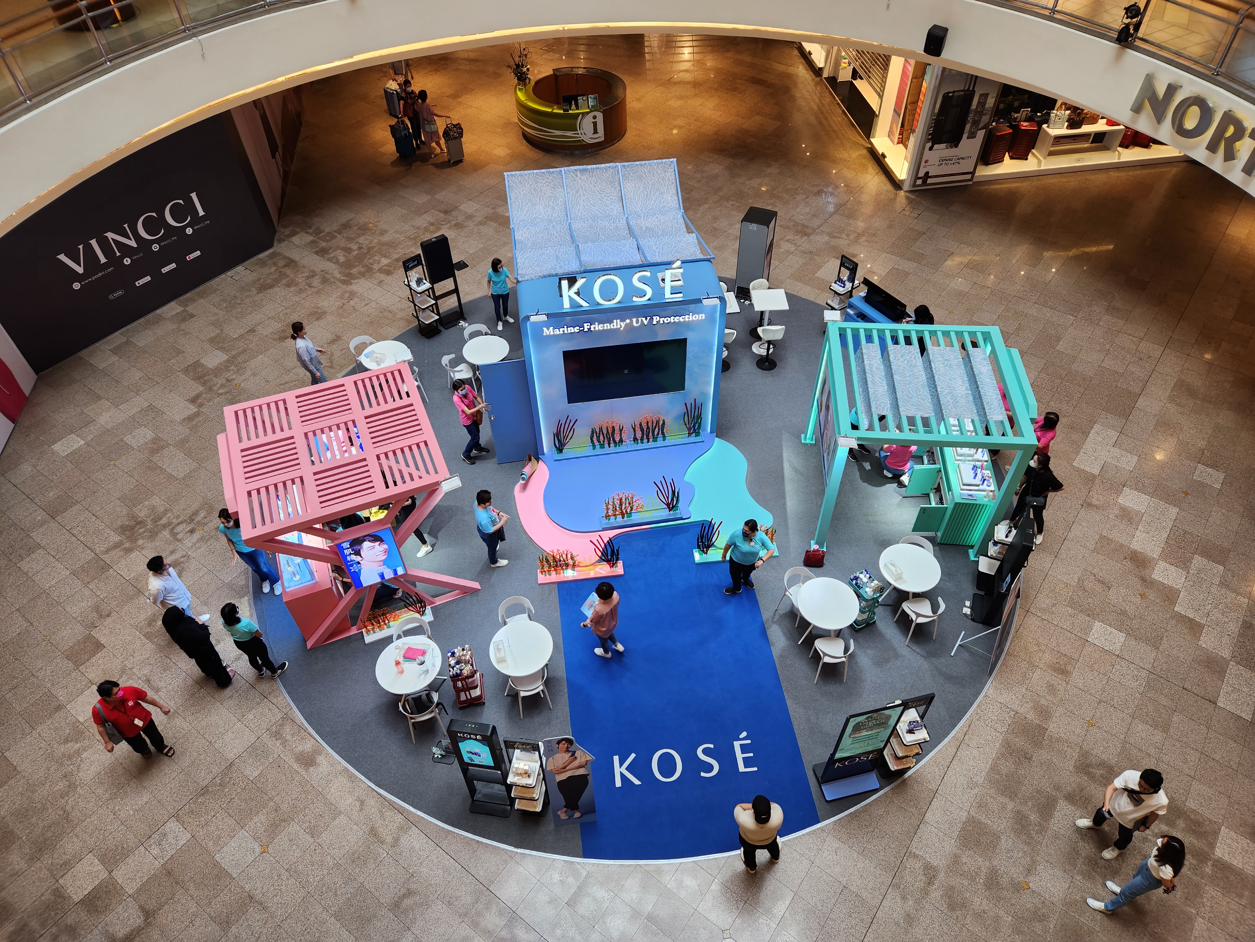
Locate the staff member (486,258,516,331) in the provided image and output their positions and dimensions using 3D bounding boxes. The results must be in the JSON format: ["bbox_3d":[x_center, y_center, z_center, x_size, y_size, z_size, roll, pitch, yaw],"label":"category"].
[{"bbox_3d":[-2.345,-3.332,15.553,0.520,1.480,0.360,-15,49,-12],"label":"staff member"}]

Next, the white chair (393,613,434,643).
[{"bbox_3d":[-2.736,2.295,10.902,0.520,0.740,0.490,-5,48,-3],"label":"white chair"}]

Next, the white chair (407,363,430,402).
[{"bbox_3d":[-3.837,-1.468,14.641,0.490,0.730,0.510,31,55,27],"label":"white chair"}]

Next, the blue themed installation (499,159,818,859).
[{"bbox_3d":[0.128,-0.631,11.911,3.900,3.100,10.700,-6,48,-4],"label":"blue themed installation"}]

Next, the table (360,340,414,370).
[{"bbox_3d":[-4.245,-1.779,14.942,0.800,0.740,0.800,-2,46,0],"label":"table"}]

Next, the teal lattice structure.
[{"bbox_3d":[4.170,-0.461,12.317,2.600,2.420,2.410,3,47,5],"label":"teal lattice structure"}]

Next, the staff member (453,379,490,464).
[{"bbox_3d":[-2.486,-0.830,13.367,0.530,1.640,0.500,32,55,28],"label":"staff member"}]

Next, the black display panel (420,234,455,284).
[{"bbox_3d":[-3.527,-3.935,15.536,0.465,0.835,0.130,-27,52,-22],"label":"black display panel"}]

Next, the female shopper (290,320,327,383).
[{"bbox_3d":[-5.463,-1.902,14.475,0.450,1.600,0.500,-9,47,-7],"label":"female shopper"}]

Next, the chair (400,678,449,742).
[{"bbox_3d":[-2.595,3.058,10.609,0.510,0.740,0.490,-12,47,-10],"label":"chair"}]

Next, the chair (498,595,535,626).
[{"bbox_3d":[-1.408,2.058,11.085,0.520,0.740,0.490,-12,48,-9],"label":"chair"}]

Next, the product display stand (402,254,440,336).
[{"bbox_3d":[-3.860,-3.271,15.672,0.380,1.660,0.450,-34,55,-27],"label":"product display stand"}]

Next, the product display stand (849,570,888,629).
[{"bbox_3d":[3.195,1.753,11.382,0.310,0.800,0.440,-20,49,-16],"label":"product display stand"}]

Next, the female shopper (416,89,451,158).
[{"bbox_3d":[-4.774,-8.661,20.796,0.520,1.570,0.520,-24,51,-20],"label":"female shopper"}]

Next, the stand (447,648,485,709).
[{"bbox_3d":[-2.102,2.698,10.894,0.350,0.800,0.450,-9,47,-7],"label":"stand"}]

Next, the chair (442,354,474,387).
[{"bbox_3d":[-2.969,-1.695,14.792,0.510,0.760,0.530,-23,50,-19],"label":"chair"}]

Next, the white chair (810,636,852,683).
[{"bbox_3d":[2.697,2.439,11.023,0.510,0.740,0.490,-3,46,-1],"label":"white chair"}]

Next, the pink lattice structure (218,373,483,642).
[{"bbox_3d":[-3.862,0.467,11.648,2.650,2.400,2.470,-18,48,-15],"label":"pink lattice structure"}]

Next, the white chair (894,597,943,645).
[{"bbox_3d":[3.944,1.950,11.206,0.530,0.760,0.510,-9,47,-7],"label":"white chair"}]

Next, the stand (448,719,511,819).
[{"bbox_3d":[-1.620,3.276,9.299,0.480,1.840,0.400,5,47,7],"label":"stand"}]

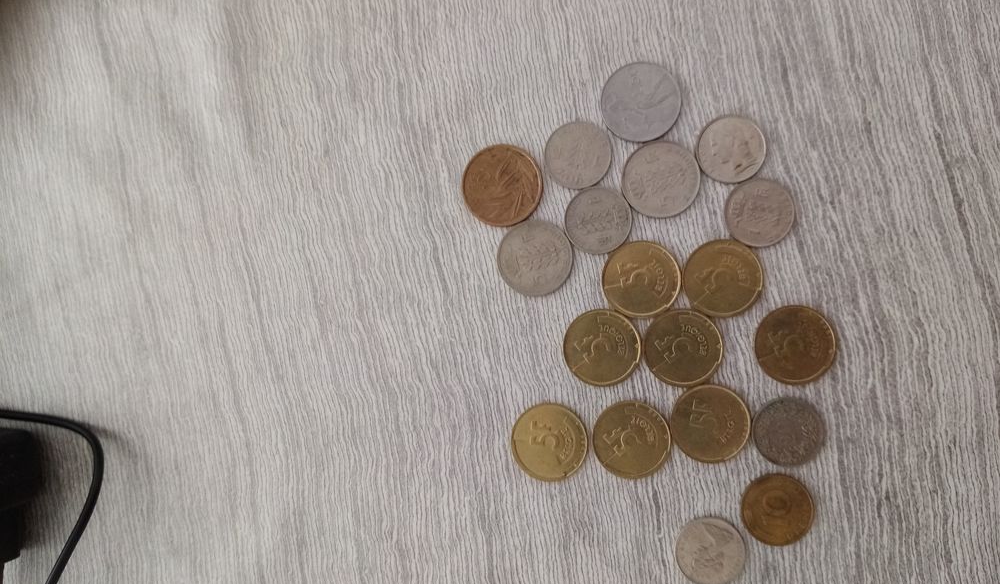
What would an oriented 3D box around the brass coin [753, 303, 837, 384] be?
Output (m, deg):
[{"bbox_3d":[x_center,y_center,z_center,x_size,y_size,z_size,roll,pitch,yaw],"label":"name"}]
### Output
[{"bbox_3d":[0.091,0.016,0.233,0.024,0.002,0.024,0,88,3],"label":"brass coin"}]

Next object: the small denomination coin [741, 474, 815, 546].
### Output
[{"bbox_3d":[0.085,0.067,0.231,0.021,0.002,0.021,0,88,3],"label":"small denomination coin"}]

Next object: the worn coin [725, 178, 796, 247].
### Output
[{"bbox_3d":[0.081,-0.025,0.235,0.021,0.002,0.021,0,88,3],"label":"worn coin"}]

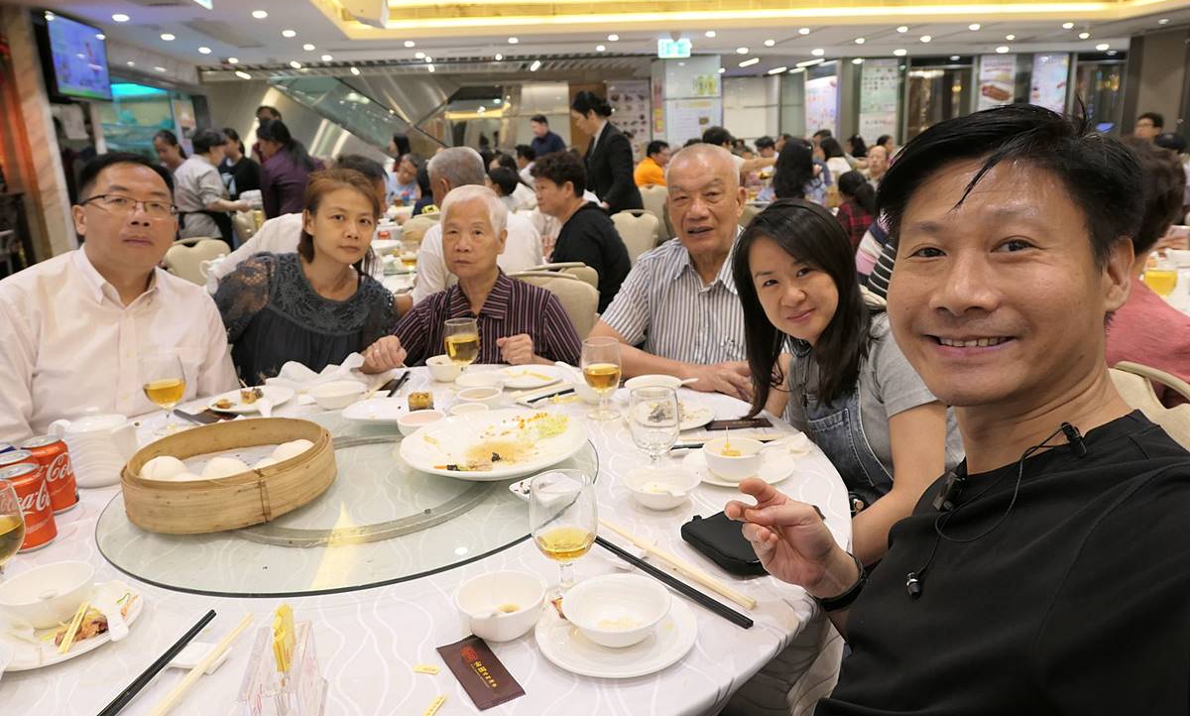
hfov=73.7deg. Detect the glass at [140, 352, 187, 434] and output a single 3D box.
[{"bbox_3d":[-0.882,0.074,1.622,0.081,0.151,0.081,-2,14,0],"label":"glass"}]

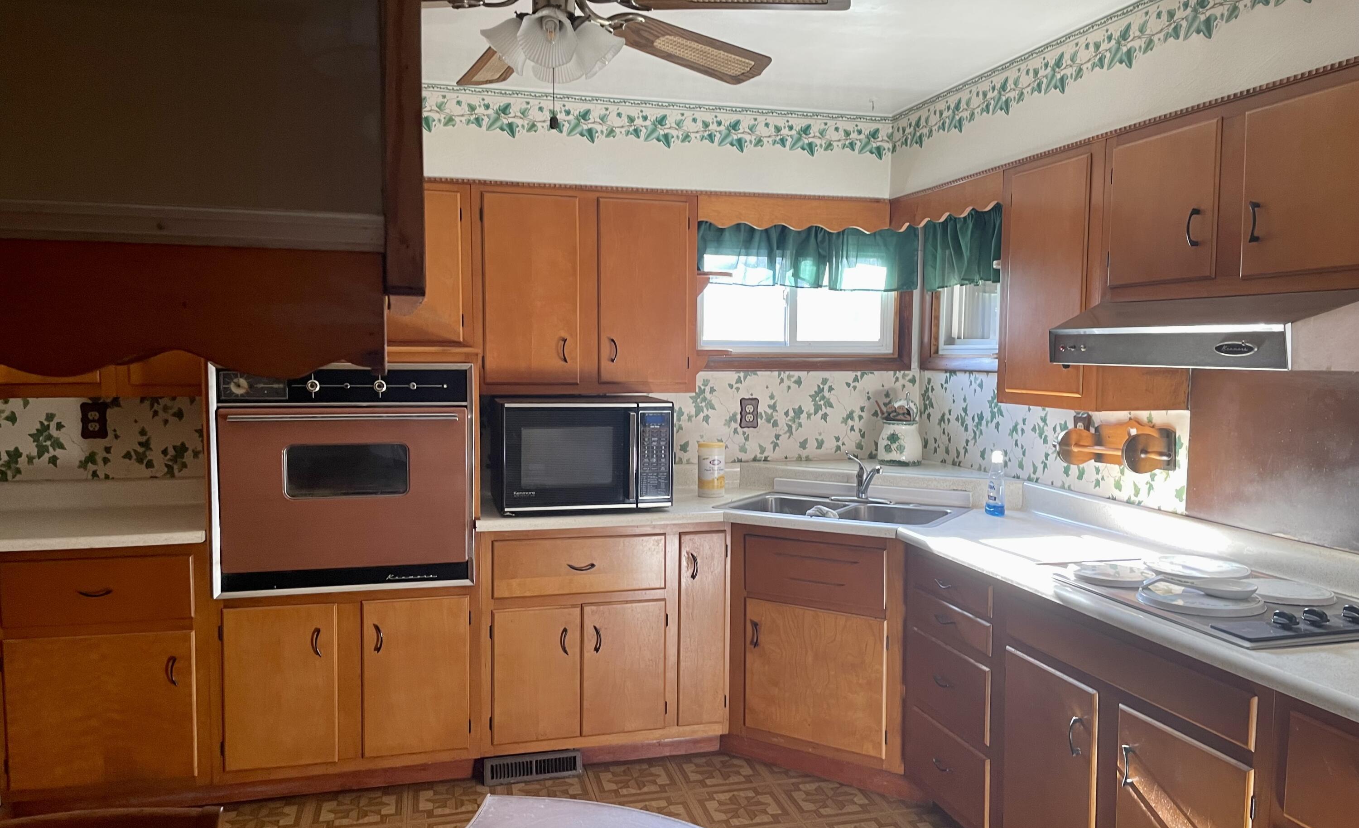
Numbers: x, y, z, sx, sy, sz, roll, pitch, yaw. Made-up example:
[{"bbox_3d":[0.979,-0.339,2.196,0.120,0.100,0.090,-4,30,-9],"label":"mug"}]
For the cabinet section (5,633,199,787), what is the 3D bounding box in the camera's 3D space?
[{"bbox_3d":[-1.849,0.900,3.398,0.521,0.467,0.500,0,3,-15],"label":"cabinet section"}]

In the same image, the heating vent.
[{"bbox_3d":[-0.512,1.221,3.572,0.341,0.096,0.070,-1,4,-15],"label":"heating vent"}]

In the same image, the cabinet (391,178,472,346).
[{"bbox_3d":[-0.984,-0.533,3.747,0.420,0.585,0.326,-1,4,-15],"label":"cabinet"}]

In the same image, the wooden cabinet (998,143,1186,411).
[{"bbox_3d":[1.261,-0.396,3.143,0.328,0.747,0.497,-1,4,-15],"label":"wooden cabinet"}]

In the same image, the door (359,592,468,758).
[{"bbox_3d":[-0.880,0.876,3.413,0.343,0.522,0.022,0,3,-15],"label":"door"}]

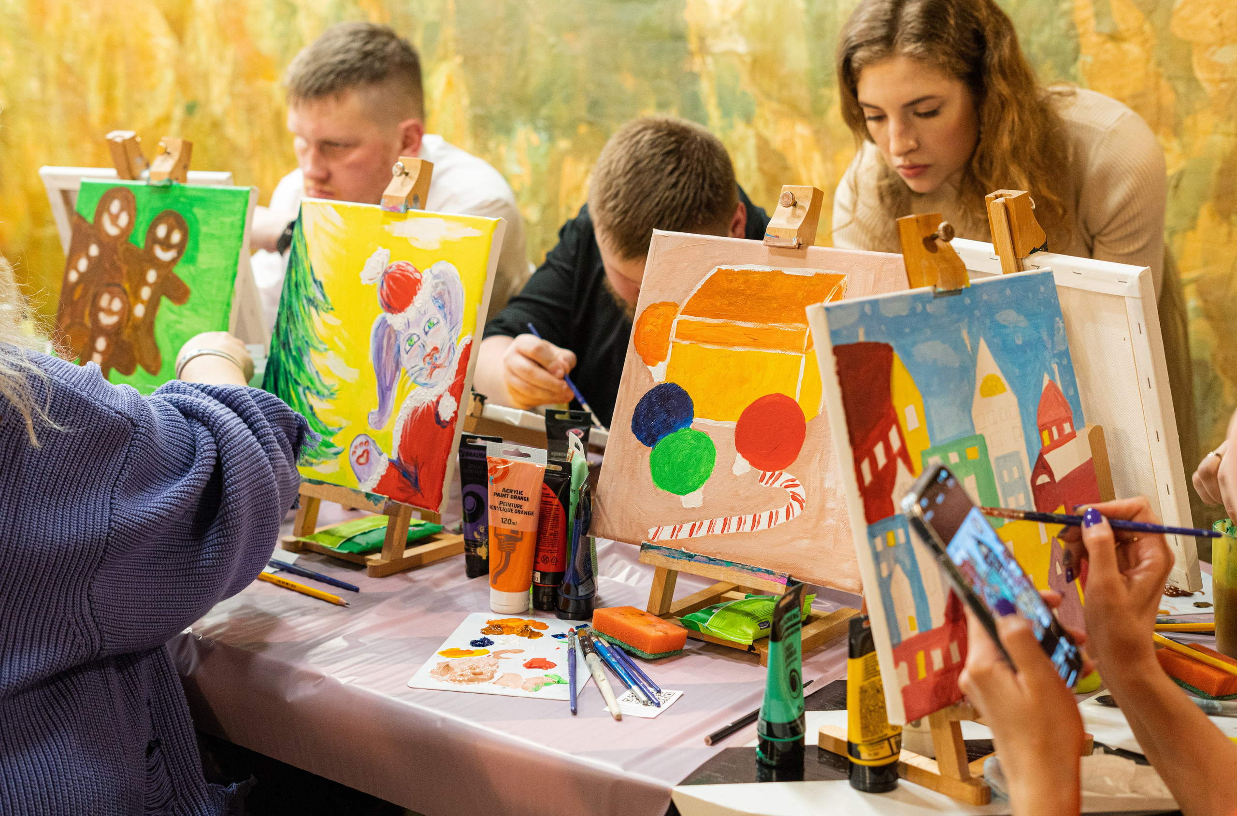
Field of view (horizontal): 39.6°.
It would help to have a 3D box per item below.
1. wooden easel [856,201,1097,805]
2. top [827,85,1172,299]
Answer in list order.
[{"bbox_3d":[0.271,0.067,1.338,0.165,0.424,0.175,-12,18,-43],"label":"wooden easel"},{"bbox_3d":[0.487,-0.168,2.255,0.450,0.500,0.380,7,14,27],"label":"top"}]

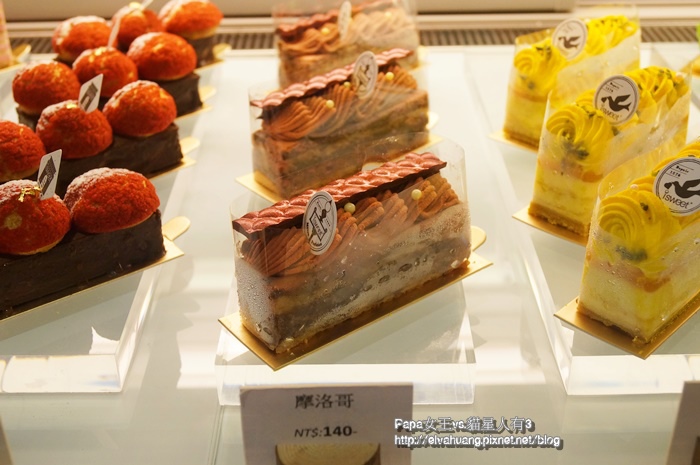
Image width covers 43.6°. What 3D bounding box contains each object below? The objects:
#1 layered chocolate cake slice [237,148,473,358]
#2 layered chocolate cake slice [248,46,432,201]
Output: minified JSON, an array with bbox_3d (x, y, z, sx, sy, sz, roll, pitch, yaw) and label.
[{"bbox_3d":[0.006,0.005,0.402,0.117,0.053,0.029,-22,37,-32],"label":"layered chocolate cake slice"},{"bbox_3d":[-0.002,-0.069,0.527,0.117,0.053,0.029,-23,38,-34],"label":"layered chocolate cake slice"}]

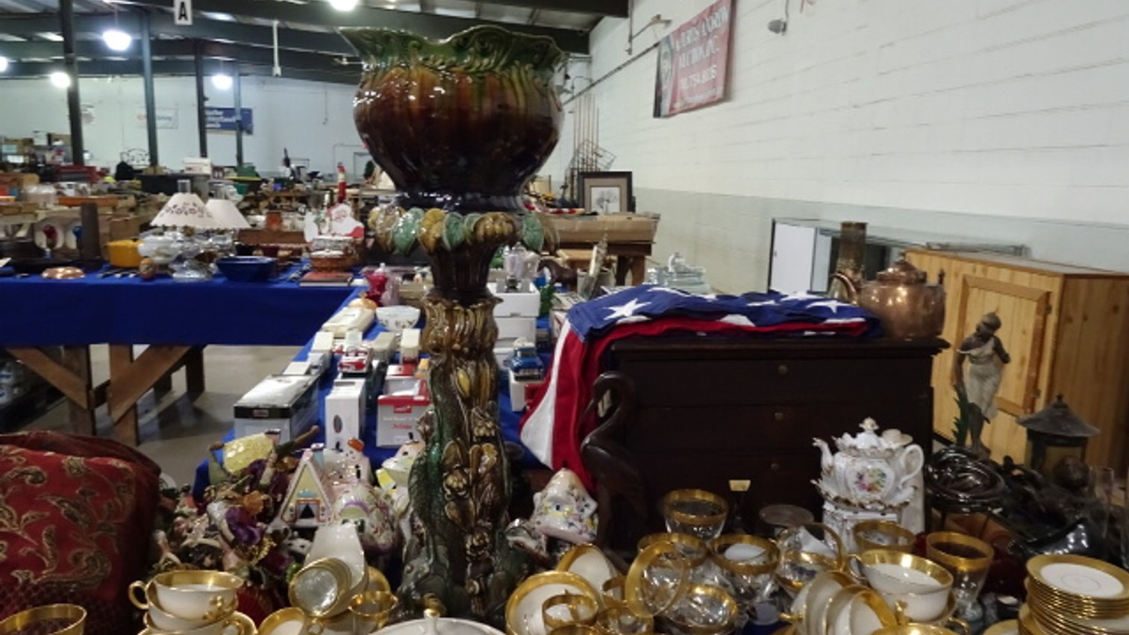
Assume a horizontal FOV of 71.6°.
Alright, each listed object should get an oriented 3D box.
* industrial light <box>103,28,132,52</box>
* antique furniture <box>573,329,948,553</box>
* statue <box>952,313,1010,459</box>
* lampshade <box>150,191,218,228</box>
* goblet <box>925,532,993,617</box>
[{"bbox_3d":[-10.670,-6.620,18.660,0.650,0.550,0.650,0,10,-8],"label":"industrial light"},{"bbox_3d":[0.311,0.174,1.363,0.520,0.336,0.340,0,10,-8],"label":"antique furniture"},{"bbox_3d":[0.849,0.156,1.598,0.115,0.338,0.110,8,12,33],"label":"statue"},{"bbox_3d":[-1.948,-0.557,4.035,0.320,0.170,0.320,2,10,0],"label":"lampshade"},{"bbox_3d":[0.519,0.365,1.039,0.079,0.135,0.079,2,10,0],"label":"goblet"}]

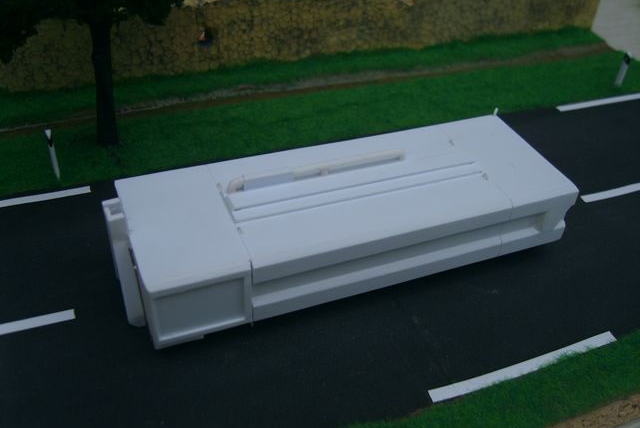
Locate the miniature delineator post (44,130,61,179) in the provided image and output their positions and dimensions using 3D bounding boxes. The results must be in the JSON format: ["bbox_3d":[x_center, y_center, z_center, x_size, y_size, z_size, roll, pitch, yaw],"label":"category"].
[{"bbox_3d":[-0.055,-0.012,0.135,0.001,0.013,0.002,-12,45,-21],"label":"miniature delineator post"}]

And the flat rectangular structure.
[{"bbox_3d":[0.005,0.000,0.128,0.088,0.015,0.029,-12,45,-21],"label":"flat rectangular structure"}]

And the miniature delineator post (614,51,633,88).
[{"bbox_3d":[0.091,-0.043,0.193,0.001,0.011,0.002,-14,43,-20],"label":"miniature delineator post"}]

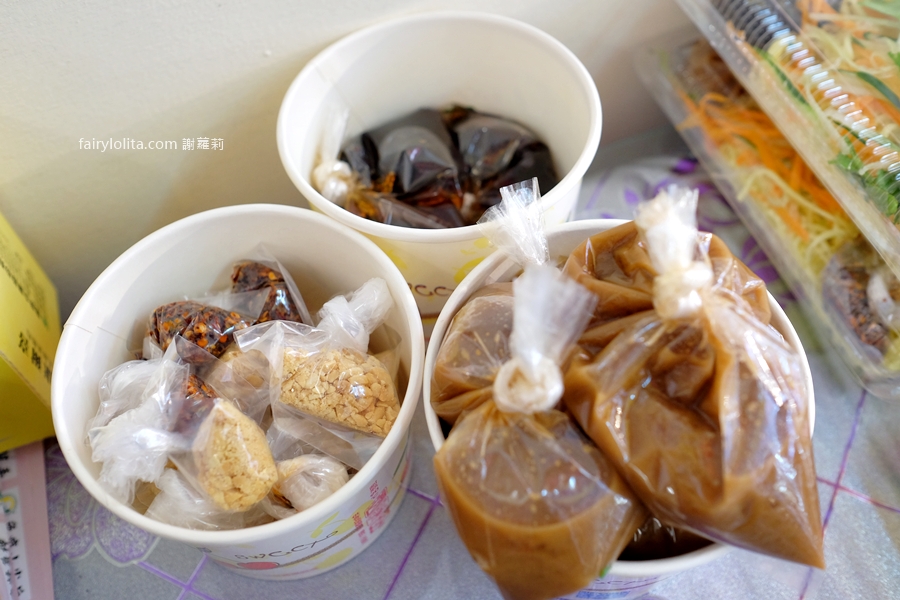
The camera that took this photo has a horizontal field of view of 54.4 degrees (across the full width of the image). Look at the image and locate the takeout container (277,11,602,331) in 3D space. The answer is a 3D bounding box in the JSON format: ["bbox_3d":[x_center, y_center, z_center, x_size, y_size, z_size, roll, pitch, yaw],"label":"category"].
[{"bbox_3d":[-0.002,-0.054,0.424,0.138,0.098,0.138,-1,58,2],"label":"takeout container"}]

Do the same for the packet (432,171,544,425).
[{"bbox_3d":[0.018,0.013,0.325,0.062,0.092,0.050,-2,38,-4],"label":"packet"}]

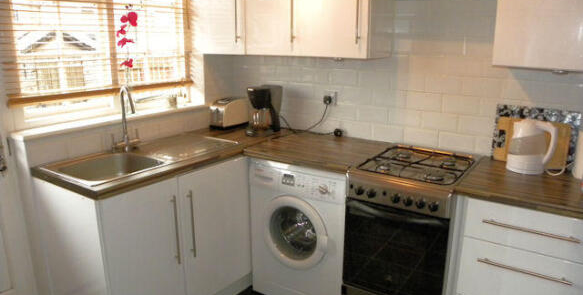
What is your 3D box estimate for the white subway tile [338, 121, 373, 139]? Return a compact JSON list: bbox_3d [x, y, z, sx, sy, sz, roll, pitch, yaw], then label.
[{"bbox_3d":[0.405,-0.108,2.696,0.200,0.100,0.010,10,17,35],"label":"white subway tile"}]

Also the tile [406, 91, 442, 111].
[{"bbox_3d":[0.735,-0.254,2.415,0.200,0.100,0.010,10,17,35],"label":"tile"}]

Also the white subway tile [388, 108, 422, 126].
[{"bbox_3d":[0.653,-0.175,2.523,0.200,0.100,0.010,10,16,34],"label":"white subway tile"}]

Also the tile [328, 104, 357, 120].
[{"bbox_3d":[0.325,-0.227,2.750,0.200,0.100,0.010,10,16,34],"label":"tile"}]

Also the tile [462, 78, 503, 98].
[{"bbox_3d":[0.969,-0.306,2.229,0.200,0.100,0.010,10,17,35],"label":"tile"}]

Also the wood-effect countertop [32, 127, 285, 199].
[{"bbox_3d":[-0.571,0.011,2.489,0.590,0.038,1.500,10,17,35],"label":"wood-effect countertop"}]

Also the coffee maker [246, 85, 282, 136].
[{"bbox_3d":[-0.180,-0.248,2.887,0.170,0.290,0.220,10,16,34],"label":"coffee maker"}]

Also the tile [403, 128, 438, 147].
[{"bbox_3d":[0.735,-0.058,2.490,0.200,0.100,0.010,10,16,34],"label":"tile"}]

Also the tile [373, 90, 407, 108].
[{"bbox_3d":[0.571,-0.281,2.530,0.200,0.100,0.010,10,17,35],"label":"tile"}]

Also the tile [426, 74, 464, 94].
[{"bbox_3d":[0.819,-0.343,2.362,0.200,0.100,0.010,10,16,34],"label":"tile"}]

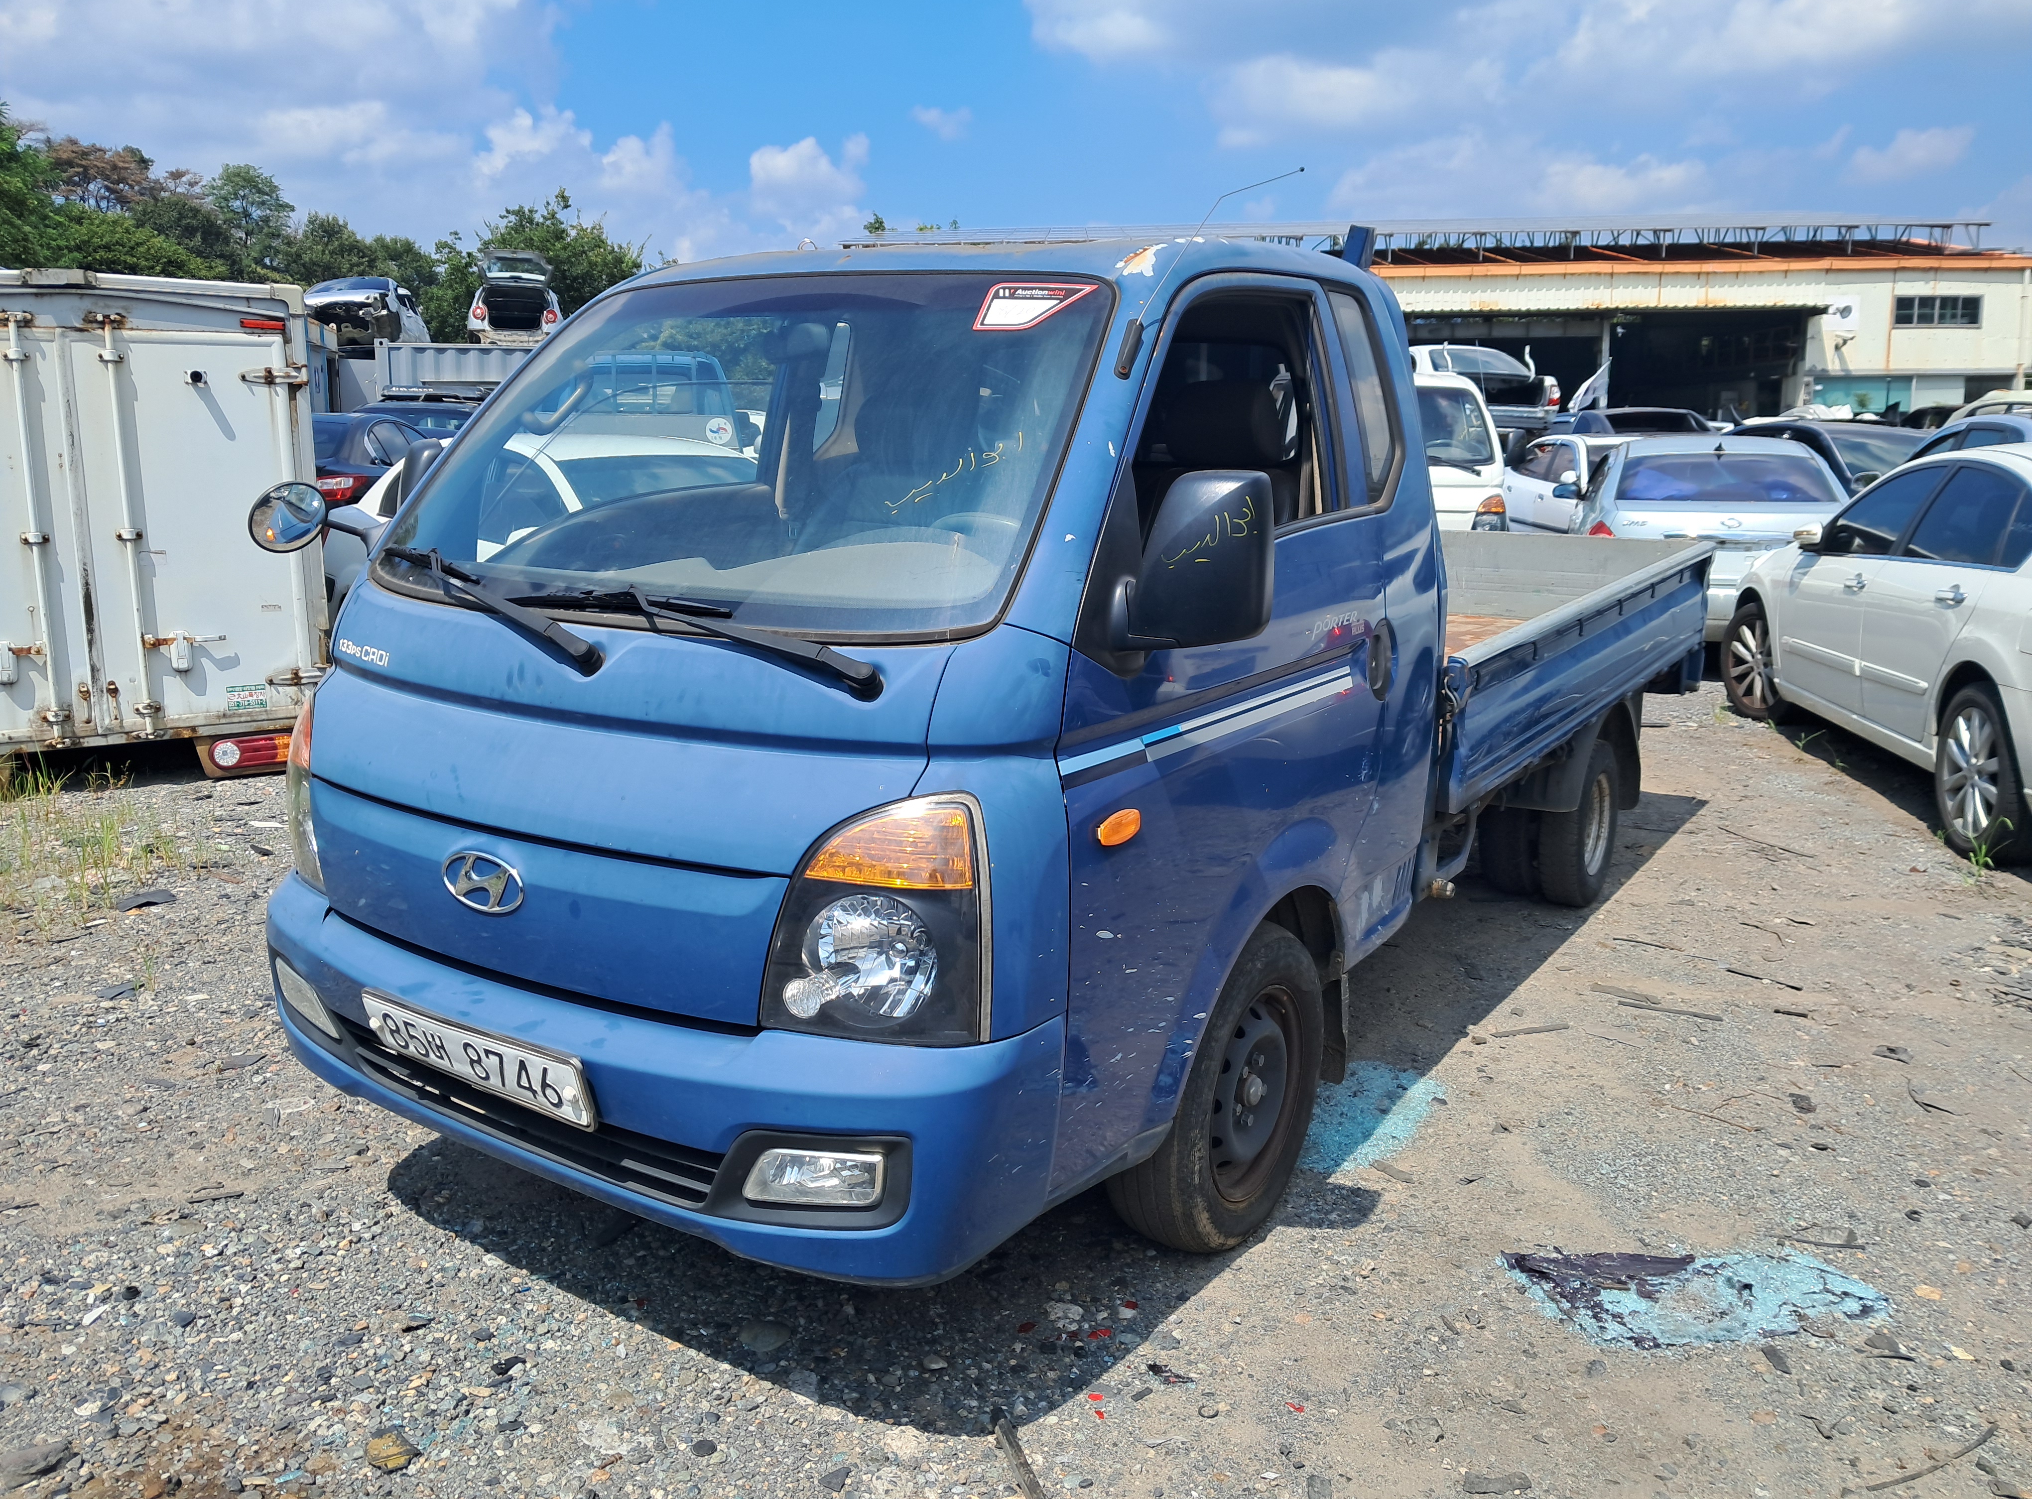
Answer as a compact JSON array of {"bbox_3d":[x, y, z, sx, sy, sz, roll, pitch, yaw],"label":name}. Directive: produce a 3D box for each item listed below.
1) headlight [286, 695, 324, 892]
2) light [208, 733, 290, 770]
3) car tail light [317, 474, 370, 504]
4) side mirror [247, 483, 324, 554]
[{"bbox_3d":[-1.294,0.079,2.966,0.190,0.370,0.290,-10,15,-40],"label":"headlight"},{"bbox_3d":[-3.127,0.003,6.552,0.380,0.120,0.070,-9,15,-37],"label":"light"},{"bbox_3d":[-5.114,-1.977,12.000,0.420,0.200,0.220,-3,12,-13],"label":"car tail light"},{"bbox_3d":[-1.427,-0.460,3.091,0.152,0.152,0.050,-12,41,-46],"label":"side mirror"}]

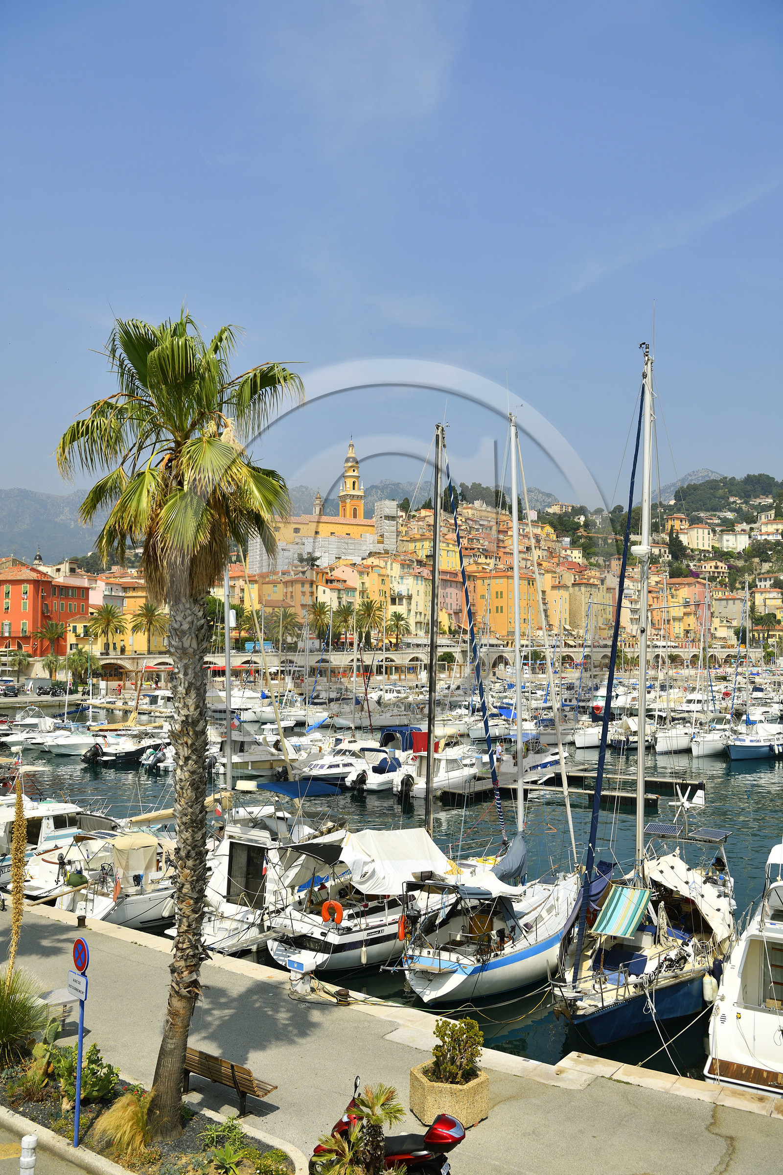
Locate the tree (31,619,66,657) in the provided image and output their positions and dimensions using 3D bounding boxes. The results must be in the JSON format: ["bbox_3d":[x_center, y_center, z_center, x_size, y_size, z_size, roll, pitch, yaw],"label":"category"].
[{"bbox_3d":[-52.541,7.948,160.000,5.200,5.910,5.200,0,-3,0],"label":"tree"}]

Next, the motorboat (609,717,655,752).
[{"bbox_3d":[19.931,11.357,83.354,2.500,2.250,7.200,-2,-4,38],"label":"motorboat"}]

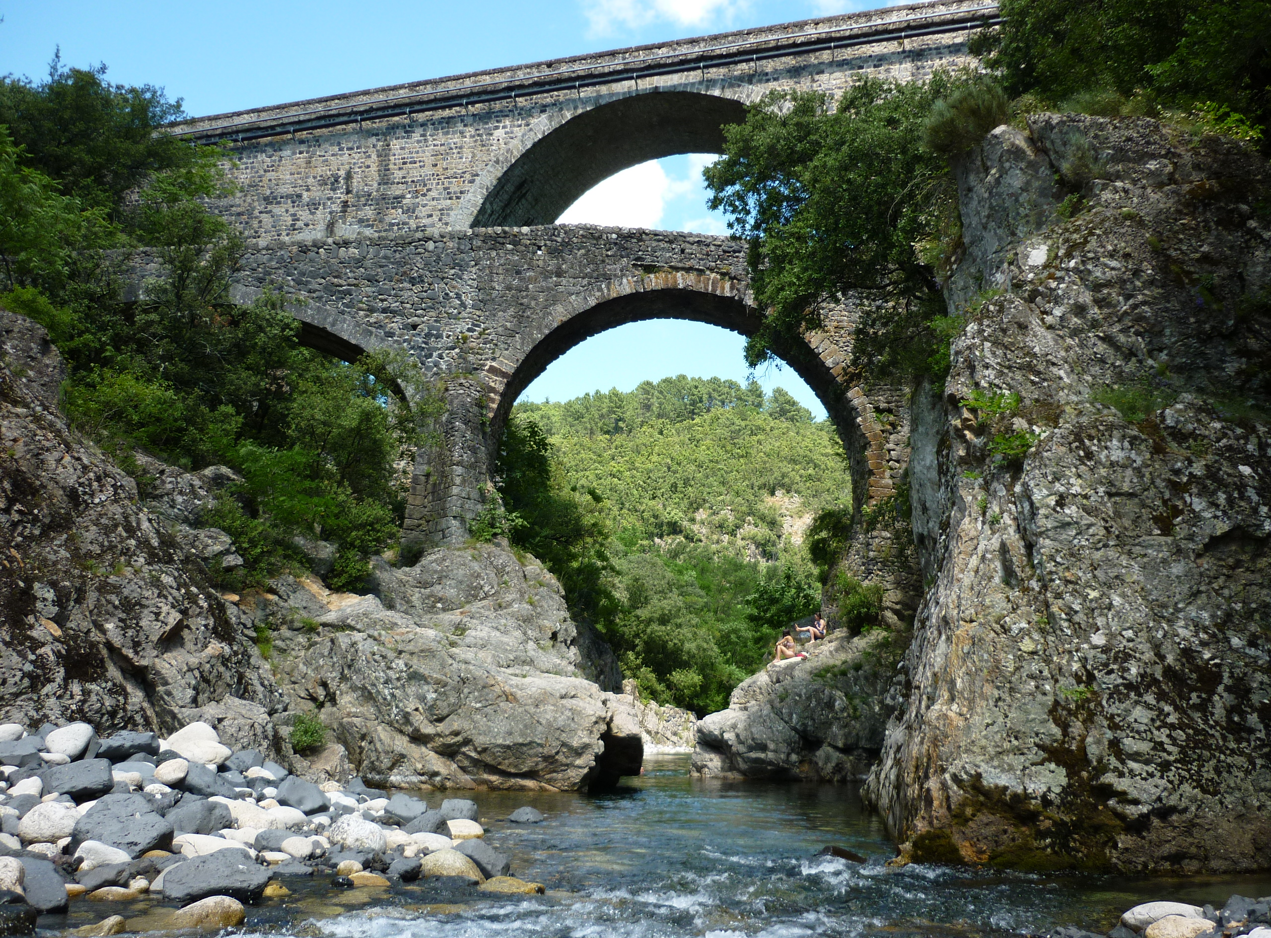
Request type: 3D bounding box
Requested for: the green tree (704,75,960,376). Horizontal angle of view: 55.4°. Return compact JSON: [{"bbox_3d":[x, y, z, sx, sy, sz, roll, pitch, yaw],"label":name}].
[{"bbox_3d":[4.600,-5.600,28.000,6.000,6.600,5.300,-1,-12,9],"label":"green tree"}]

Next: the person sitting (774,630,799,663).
[{"bbox_3d":[4.280,5.050,34.500,0.680,0.950,0.460,-2,-12,12],"label":"person sitting"}]

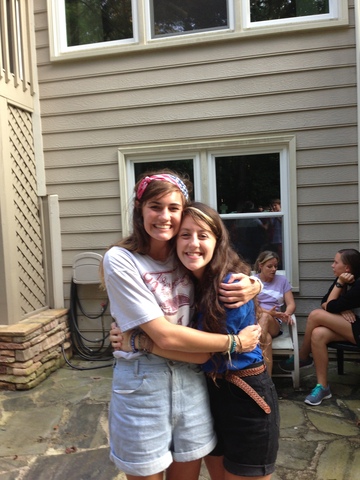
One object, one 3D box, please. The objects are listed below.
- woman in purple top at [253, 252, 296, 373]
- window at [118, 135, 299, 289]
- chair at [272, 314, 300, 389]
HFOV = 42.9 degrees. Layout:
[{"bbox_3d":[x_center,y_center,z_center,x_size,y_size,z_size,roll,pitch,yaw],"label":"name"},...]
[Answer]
[{"bbox_3d":[0.738,0.670,4.003,0.540,1.140,0.820,-2,3,13],"label":"woman in purple top"},{"bbox_3d":[0.261,-0.223,4.617,1.800,1.510,0.120,-2,3,13],"label":"window"},{"bbox_3d":[0.764,0.810,4.191,0.600,0.840,0.660,-2,3,13],"label":"chair"}]

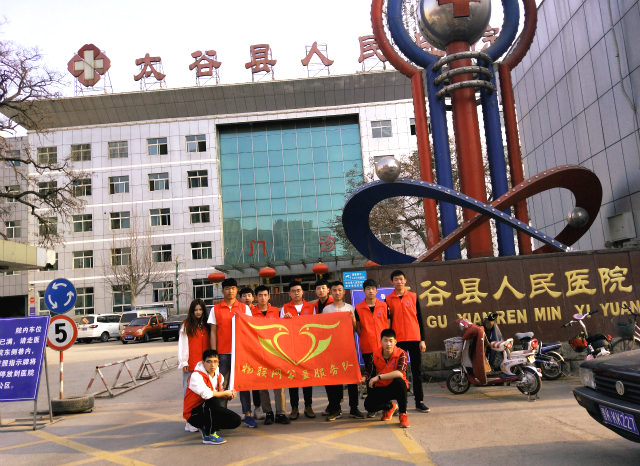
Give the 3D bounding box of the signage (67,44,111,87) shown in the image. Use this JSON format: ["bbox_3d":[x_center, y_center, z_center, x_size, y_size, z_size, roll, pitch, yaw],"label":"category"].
[{"bbox_3d":[-23.571,-17.113,47.223,4.500,4.500,0.350,-4,-8,1],"label":"signage"}]

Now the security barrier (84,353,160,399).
[{"bbox_3d":[-3.960,2.850,9.350,0.540,0.530,1.850,-5,-8,6],"label":"security barrier"}]

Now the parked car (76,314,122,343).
[{"bbox_3d":[-13.909,5.995,29.313,1.740,1.700,4.500,-4,-8,-3],"label":"parked car"}]

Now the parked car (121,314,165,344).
[{"bbox_3d":[-10.439,5.702,27.721,1.500,1.500,3.520,-6,-8,9],"label":"parked car"}]

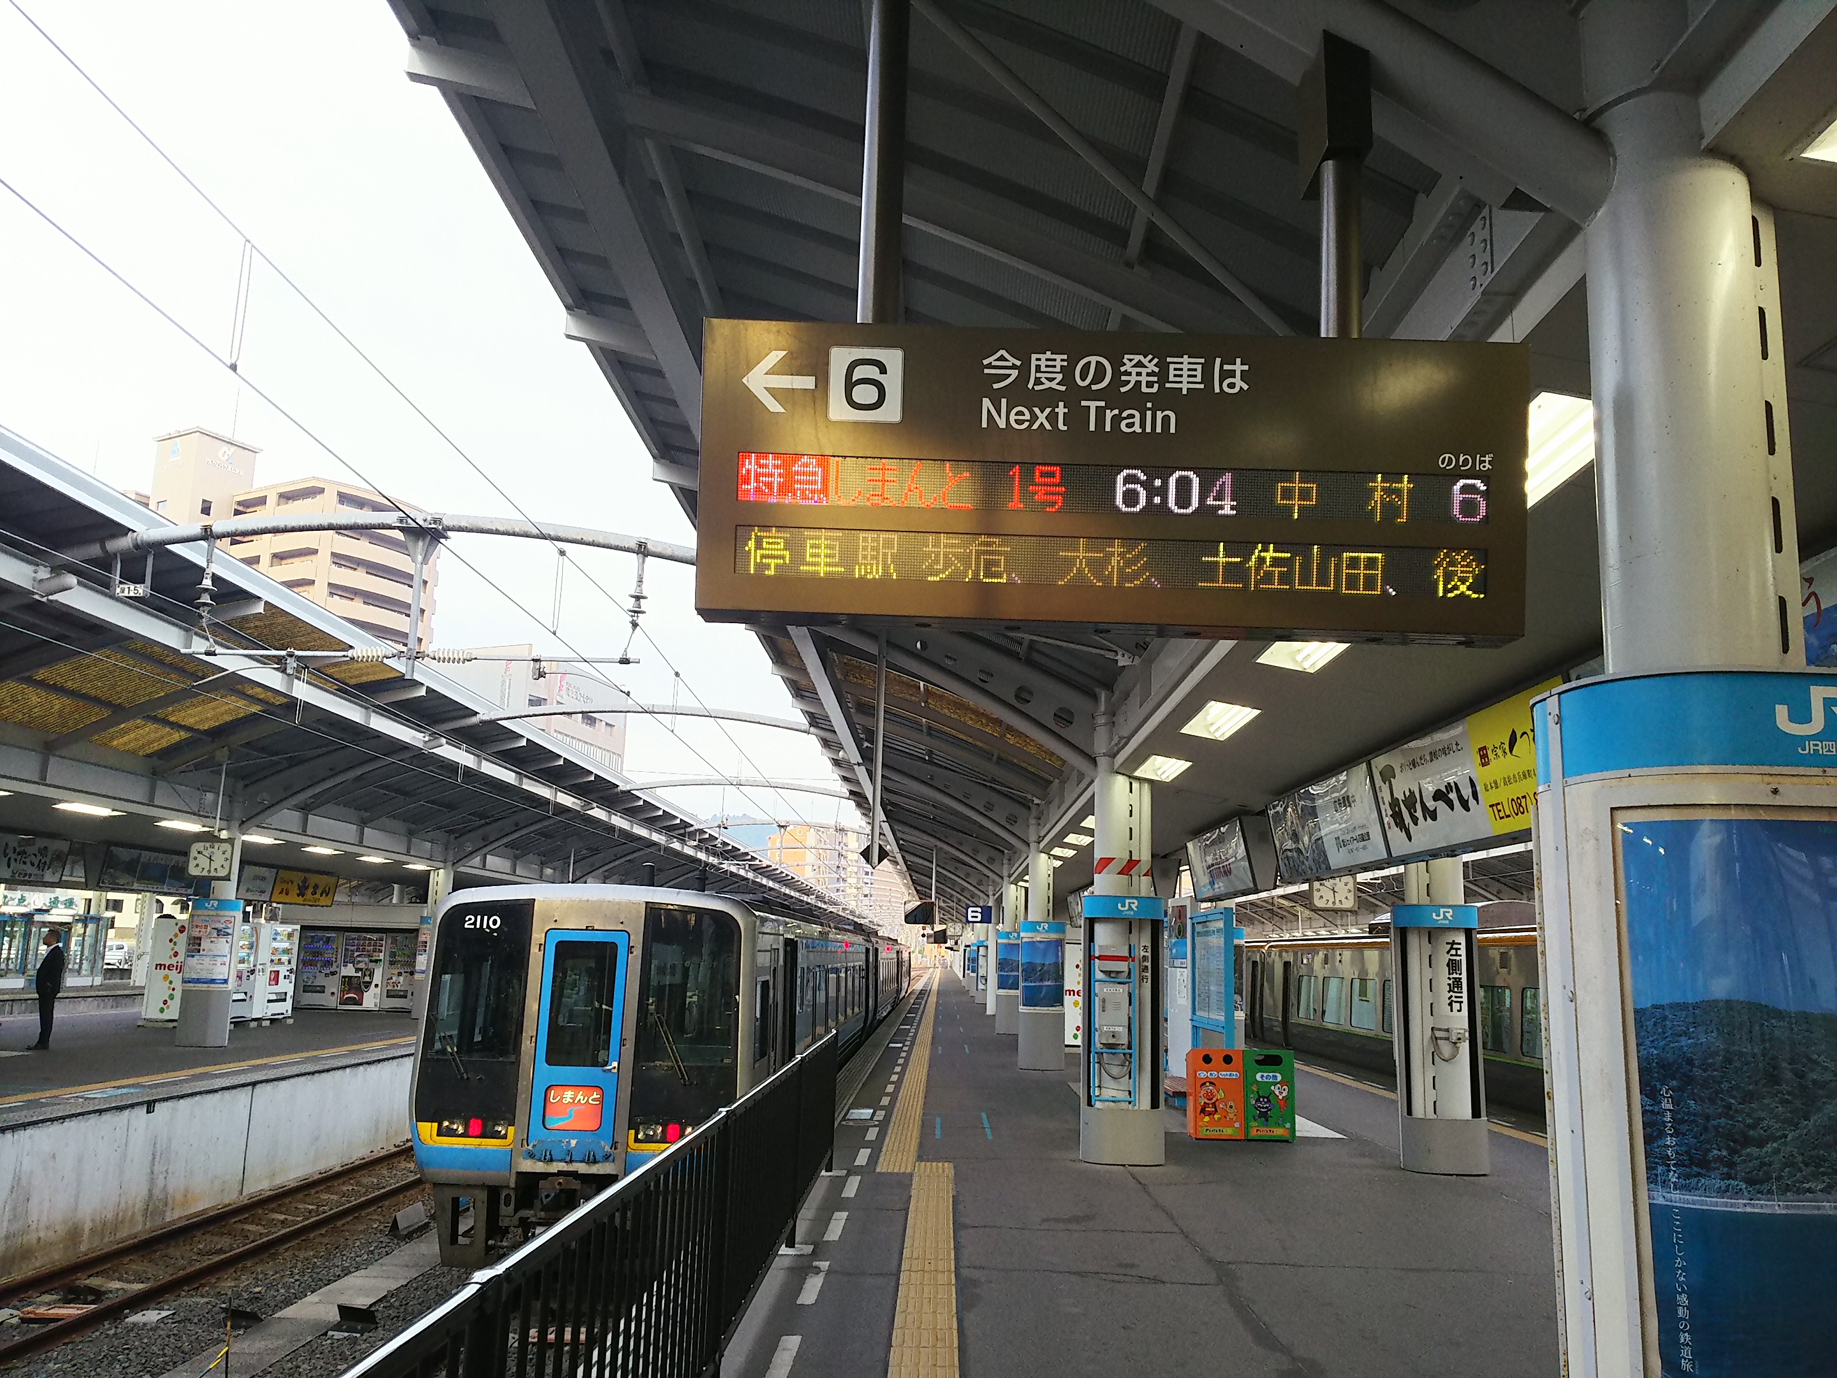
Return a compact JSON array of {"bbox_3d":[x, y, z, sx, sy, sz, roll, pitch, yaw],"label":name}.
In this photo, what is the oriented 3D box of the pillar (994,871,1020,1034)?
[{"bbox_3d":[2.201,6.025,31.903,0.740,3.800,0.570,2,-11,1],"label":"pillar"}]

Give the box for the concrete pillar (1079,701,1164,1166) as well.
[{"bbox_3d":[1.841,2.164,12.547,0.740,4.060,0.570,2,-11,1],"label":"concrete pillar"}]

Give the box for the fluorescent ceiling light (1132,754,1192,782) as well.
[{"bbox_3d":[2.156,0.692,12.255,0.360,0.090,1.270,2,-11,1],"label":"fluorescent ceiling light"}]

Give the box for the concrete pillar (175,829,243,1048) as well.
[{"bbox_3d":[-11.007,3.884,21.651,0.740,3.360,0.600,1,-11,1],"label":"concrete pillar"}]

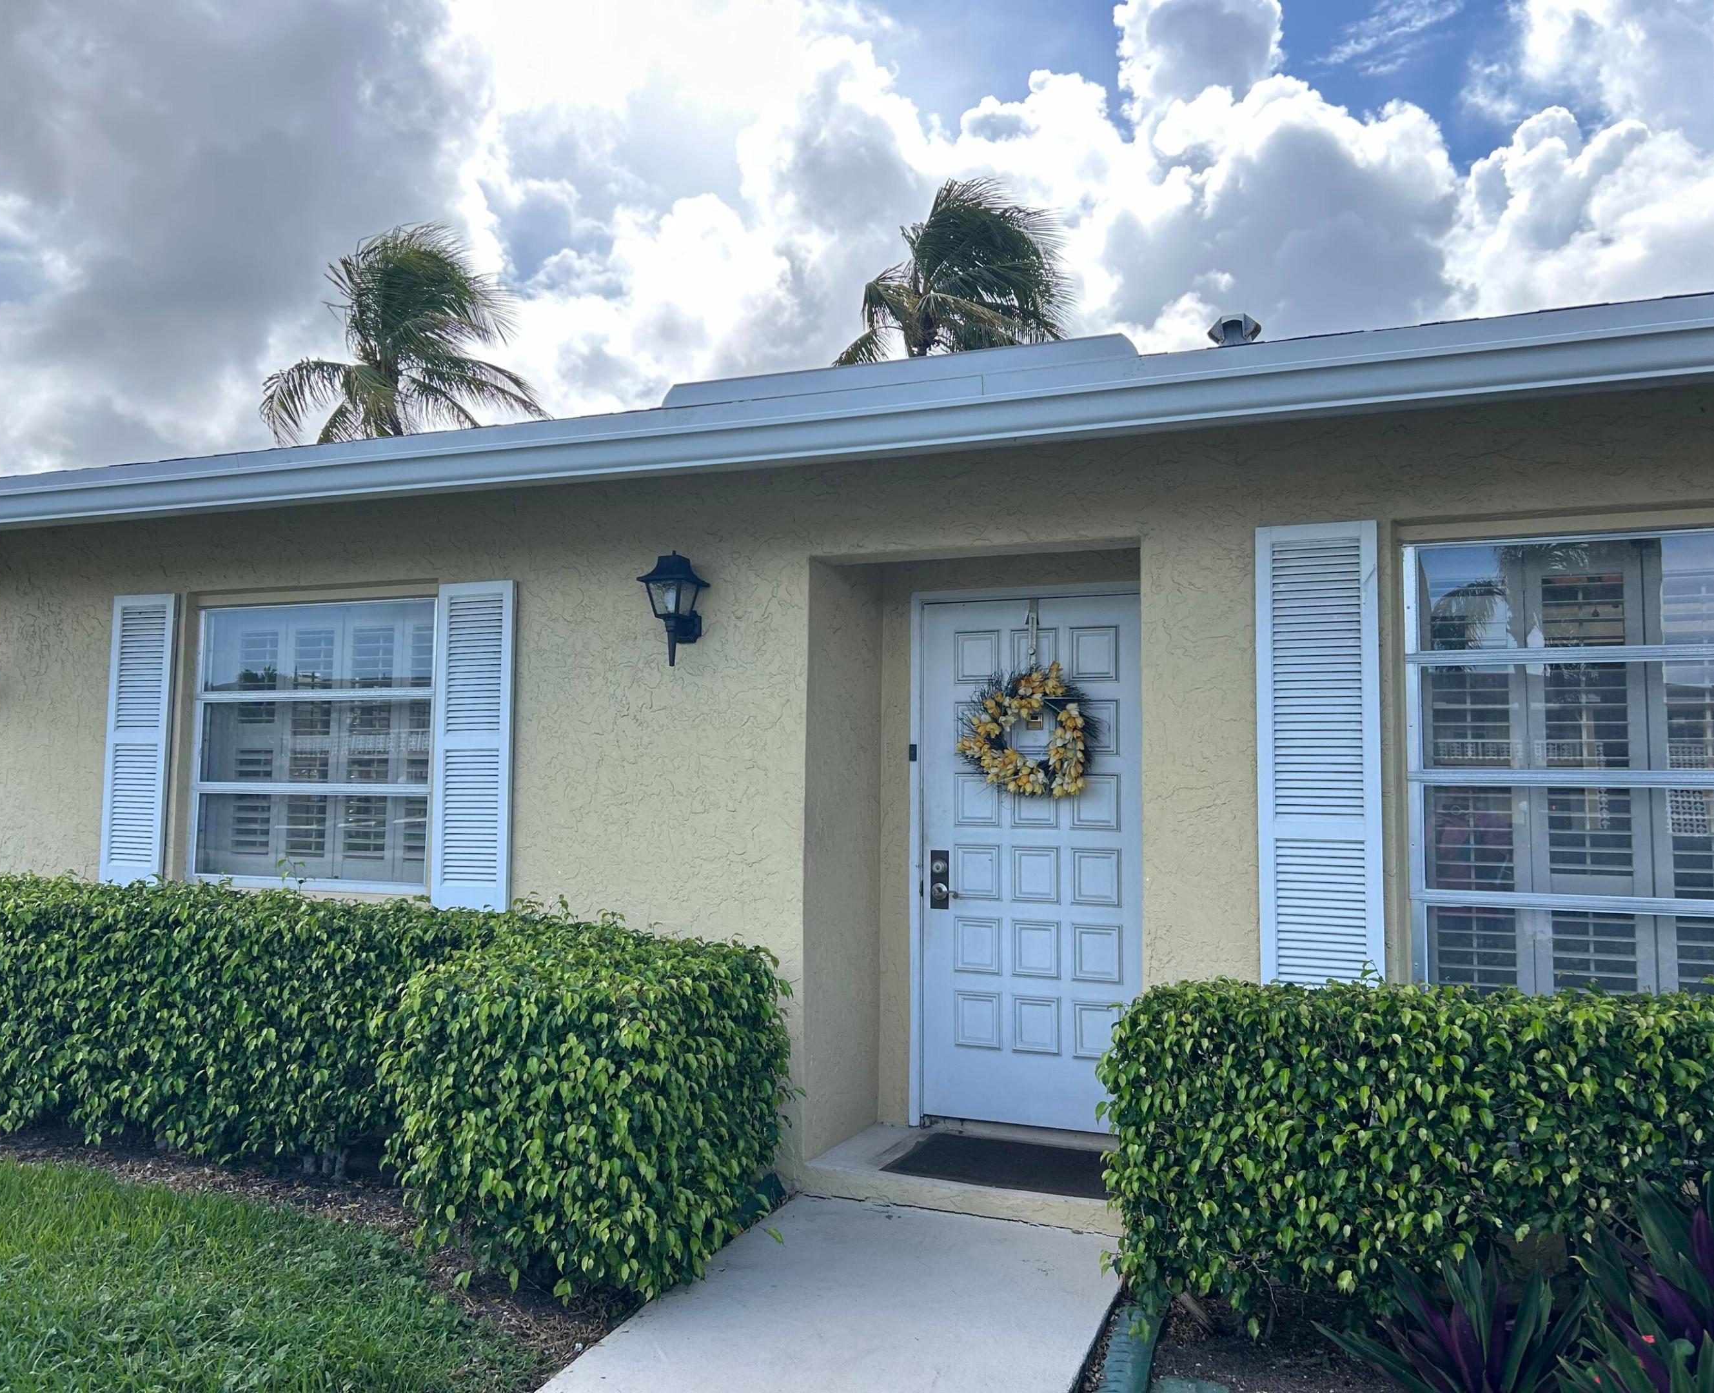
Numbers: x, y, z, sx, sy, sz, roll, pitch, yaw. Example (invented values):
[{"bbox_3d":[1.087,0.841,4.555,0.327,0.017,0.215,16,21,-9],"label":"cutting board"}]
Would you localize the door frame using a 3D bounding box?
[{"bbox_3d":[0.688,0.635,5.376,0.922,2.020,0.050,-1,-4,22],"label":"door frame"}]

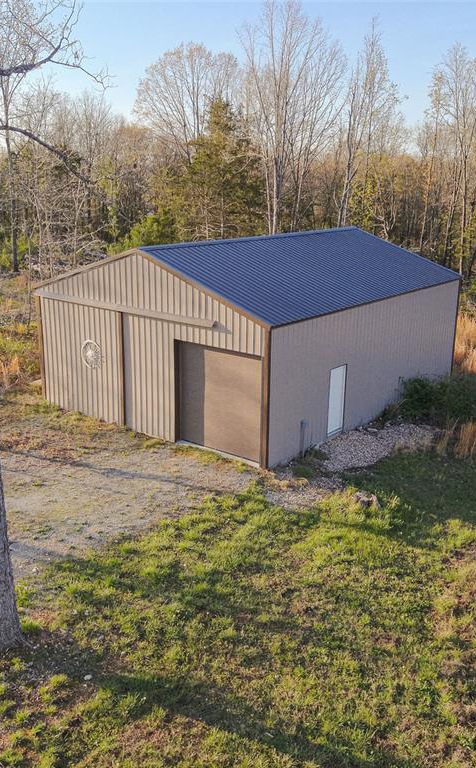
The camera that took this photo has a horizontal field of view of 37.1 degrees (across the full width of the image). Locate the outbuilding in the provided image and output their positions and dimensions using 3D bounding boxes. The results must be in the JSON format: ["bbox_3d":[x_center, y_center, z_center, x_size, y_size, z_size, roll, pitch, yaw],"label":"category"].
[{"bbox_3d":[0.947,-2.478,24.911,9.180,5.306,12.080,13,20,36],"label":"outbuilding"}]

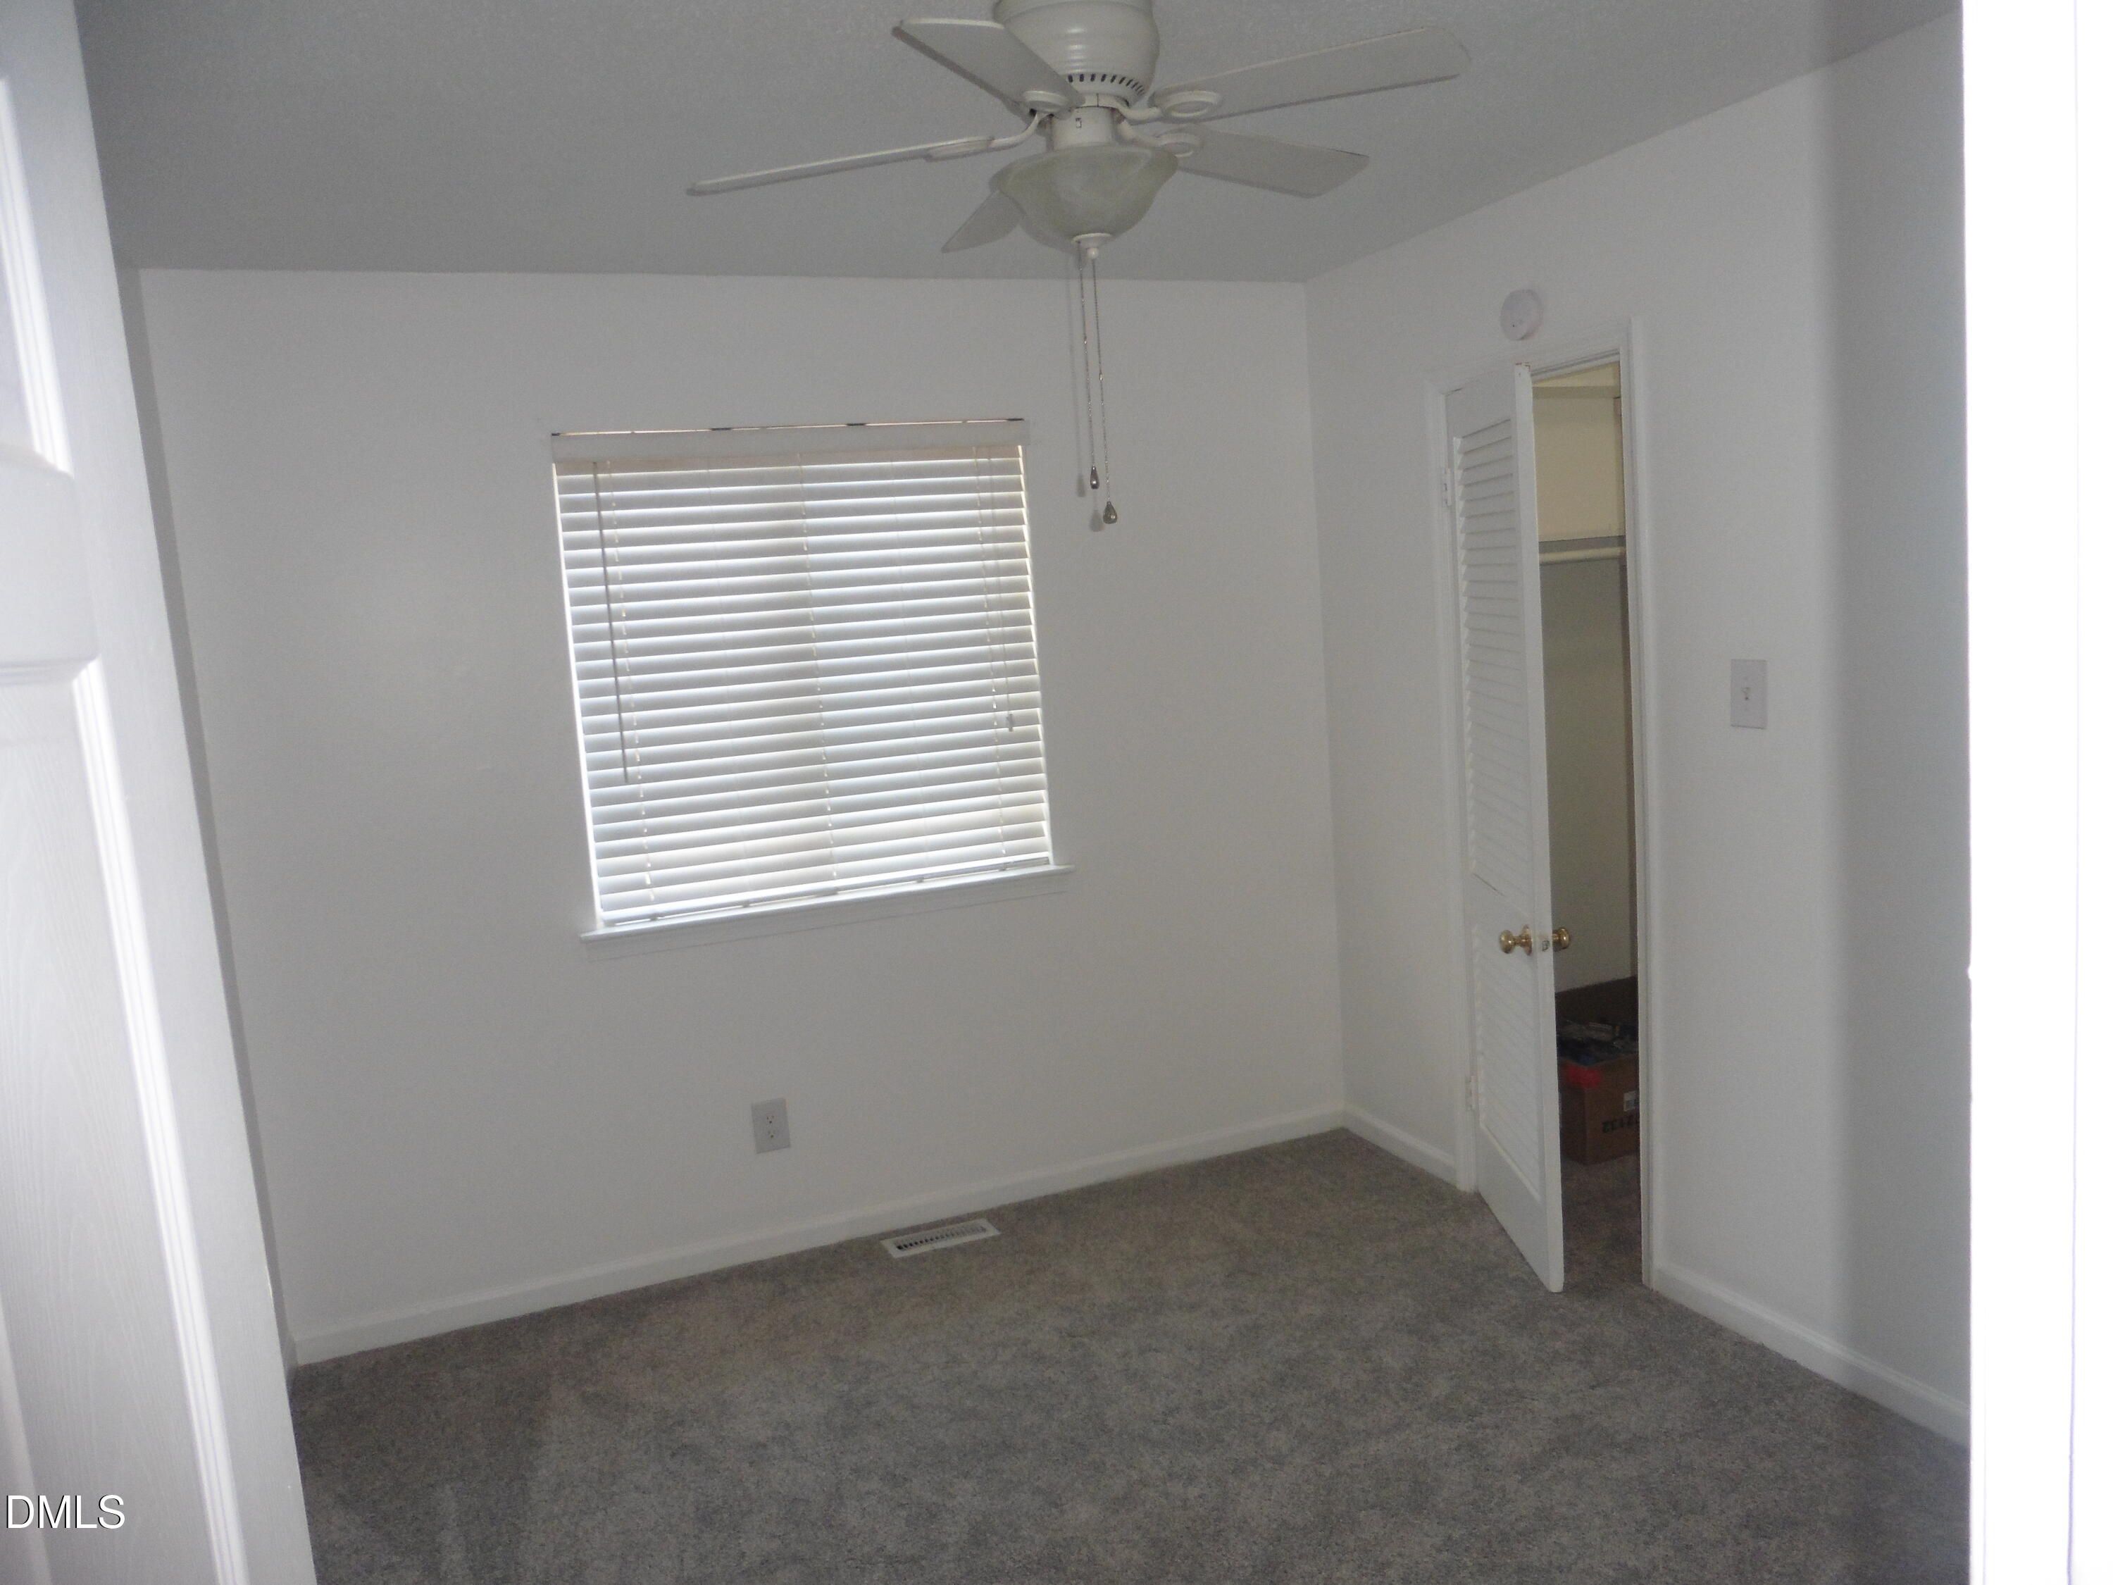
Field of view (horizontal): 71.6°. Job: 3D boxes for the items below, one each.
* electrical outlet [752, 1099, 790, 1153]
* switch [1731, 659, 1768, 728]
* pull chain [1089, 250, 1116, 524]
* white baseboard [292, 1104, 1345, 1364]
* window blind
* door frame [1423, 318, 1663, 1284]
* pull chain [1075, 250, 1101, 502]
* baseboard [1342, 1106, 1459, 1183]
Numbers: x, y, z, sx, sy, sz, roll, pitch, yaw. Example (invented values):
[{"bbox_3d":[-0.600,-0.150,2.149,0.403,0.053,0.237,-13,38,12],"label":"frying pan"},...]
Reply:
[{"bbox_3d":[-0.718,0.846,3.702,0.087,0.129,0.011,-7,7,-22],"label":"electrical outlet"},{"bbox_3d":[1.340,-0.190,2.844,0.013,0.133,0.084,-7,7,-22],"label":"switch"},{"bbox_3d":[0.065,-0.569,2.069,0.020,0.376,0.020,-7,7,-22],"label":"pull chain"},{"bbox_3d":[-0.434,1.123,3.844,2.808,0.064,0.016,-7,7,-22],"label":"white baseboard"},{"bbox_3d":[-0.593,-0.325,3.675,1.180,1.153,0.065,-7,7,-22],"label":"window blind"},{"bbox_3d":[1.163,0.028,3.451,0.105,2.100,0.718,-7,7,-22],"label":"door frame"},{"bbox_3d":[0.044,-0.591,2.058,0.015,0.340,0.015,-7,7,-22],"label":"pull chain"},{"bbox_3d":[0.954,0.990,4.126,0.016,0.065,0.520,-7,7,-22],"label":"baseboard"}]

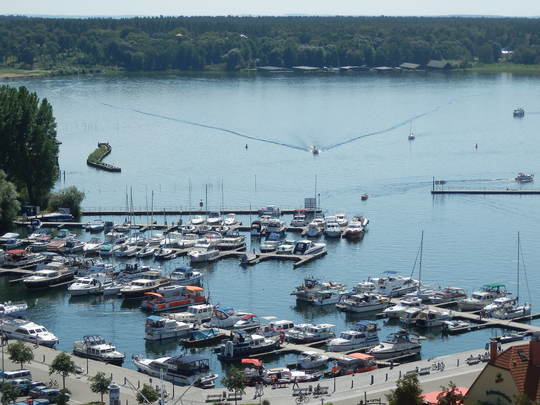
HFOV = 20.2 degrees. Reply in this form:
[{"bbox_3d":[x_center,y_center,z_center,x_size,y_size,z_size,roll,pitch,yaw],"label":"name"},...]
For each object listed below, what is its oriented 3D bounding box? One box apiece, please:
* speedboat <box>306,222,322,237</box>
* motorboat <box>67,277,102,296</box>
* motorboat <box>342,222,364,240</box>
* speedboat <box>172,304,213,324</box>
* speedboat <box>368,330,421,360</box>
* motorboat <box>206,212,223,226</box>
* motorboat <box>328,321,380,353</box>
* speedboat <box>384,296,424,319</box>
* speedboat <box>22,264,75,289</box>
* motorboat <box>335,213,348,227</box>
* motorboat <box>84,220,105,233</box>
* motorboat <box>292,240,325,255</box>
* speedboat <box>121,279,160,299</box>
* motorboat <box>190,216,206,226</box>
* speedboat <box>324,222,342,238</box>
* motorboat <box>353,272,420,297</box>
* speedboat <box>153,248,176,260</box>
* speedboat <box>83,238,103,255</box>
[{"bbox_3d":[10.192,6.009,346.445,2.800,2.600,7.500,1,7,8],"label":"speedboat"},{"bbox_3d":[-34.800,15.596,282.746,2.750,2.600,7.700,6,10,42],"label":"motorboat"},{"bbox_3d":[19.305,6.179,352.016,3.460,2.930,9.600,2,7,16],"label":"motorboat"},{"bbox_3d":[-13.273,18.760,253.127,8.040,2.350,2.730,-6,9,-41],"label":"speedboat"},{"bbox_3d":[18.115,21.387,227.694,10.070,3.410,3.320,-6,9,-41],"label":"speedboat"},{"bbox_3d":[-13.349,3.789,363.809,2.700,2.700,7.000,1,7,10],"label":"motorboat"},{"bbox_3d":[12.442,20.706,232.709,9.440,3.520,3.210,-6,9,-41],"label":"motorboat"},{"bbox_3d":[22.800,18.138,261.295,8.400,2.900,3.000,-6,9,-40],"label":"speedboat"},{"bbox_3d":[-41.385,13.965,281.937,3.500,2.800,11.200,4,8,32],"label":"speedboat"},{"bbox_3d":[17.300,4.259,373.440,2.600,2.500,6.800,2,8,18],"label":"motorboat"},{"bbox_3d":[-40.884,5.417,352.392,2.400,2.300,6.500,3,8,22],"label":"motorboat"},{"bbox_3d":[9.200,9.667,328.766,3.100,2.900,9.600,5,9,34],"label":"motorboat"},{"bbox_3d":[-22.879,15.149,272.457,3.400,2.800,10.600,4,8,32],"label":"speedboat"},{"bbox_3d":[-18.100,4.370,374.966,2.300,1.900,6.000,3,8,22],"label":"motorboat"},{"bbox_3d":[16.230,7.190,392.520,3.650,3.160,10.070,1,7,11],"label":"speedboat"},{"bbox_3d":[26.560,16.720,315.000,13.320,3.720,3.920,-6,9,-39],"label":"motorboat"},{"bbox_3d":[-21.900,10.772,325.175,2.300,1.600,6.600,4,8,27],"label":"speedboat"},{"bbox_3d":[-38.200,9.764,331.600,2.400,2.000,6.600,3,8,26],"label":"speedboat"}]

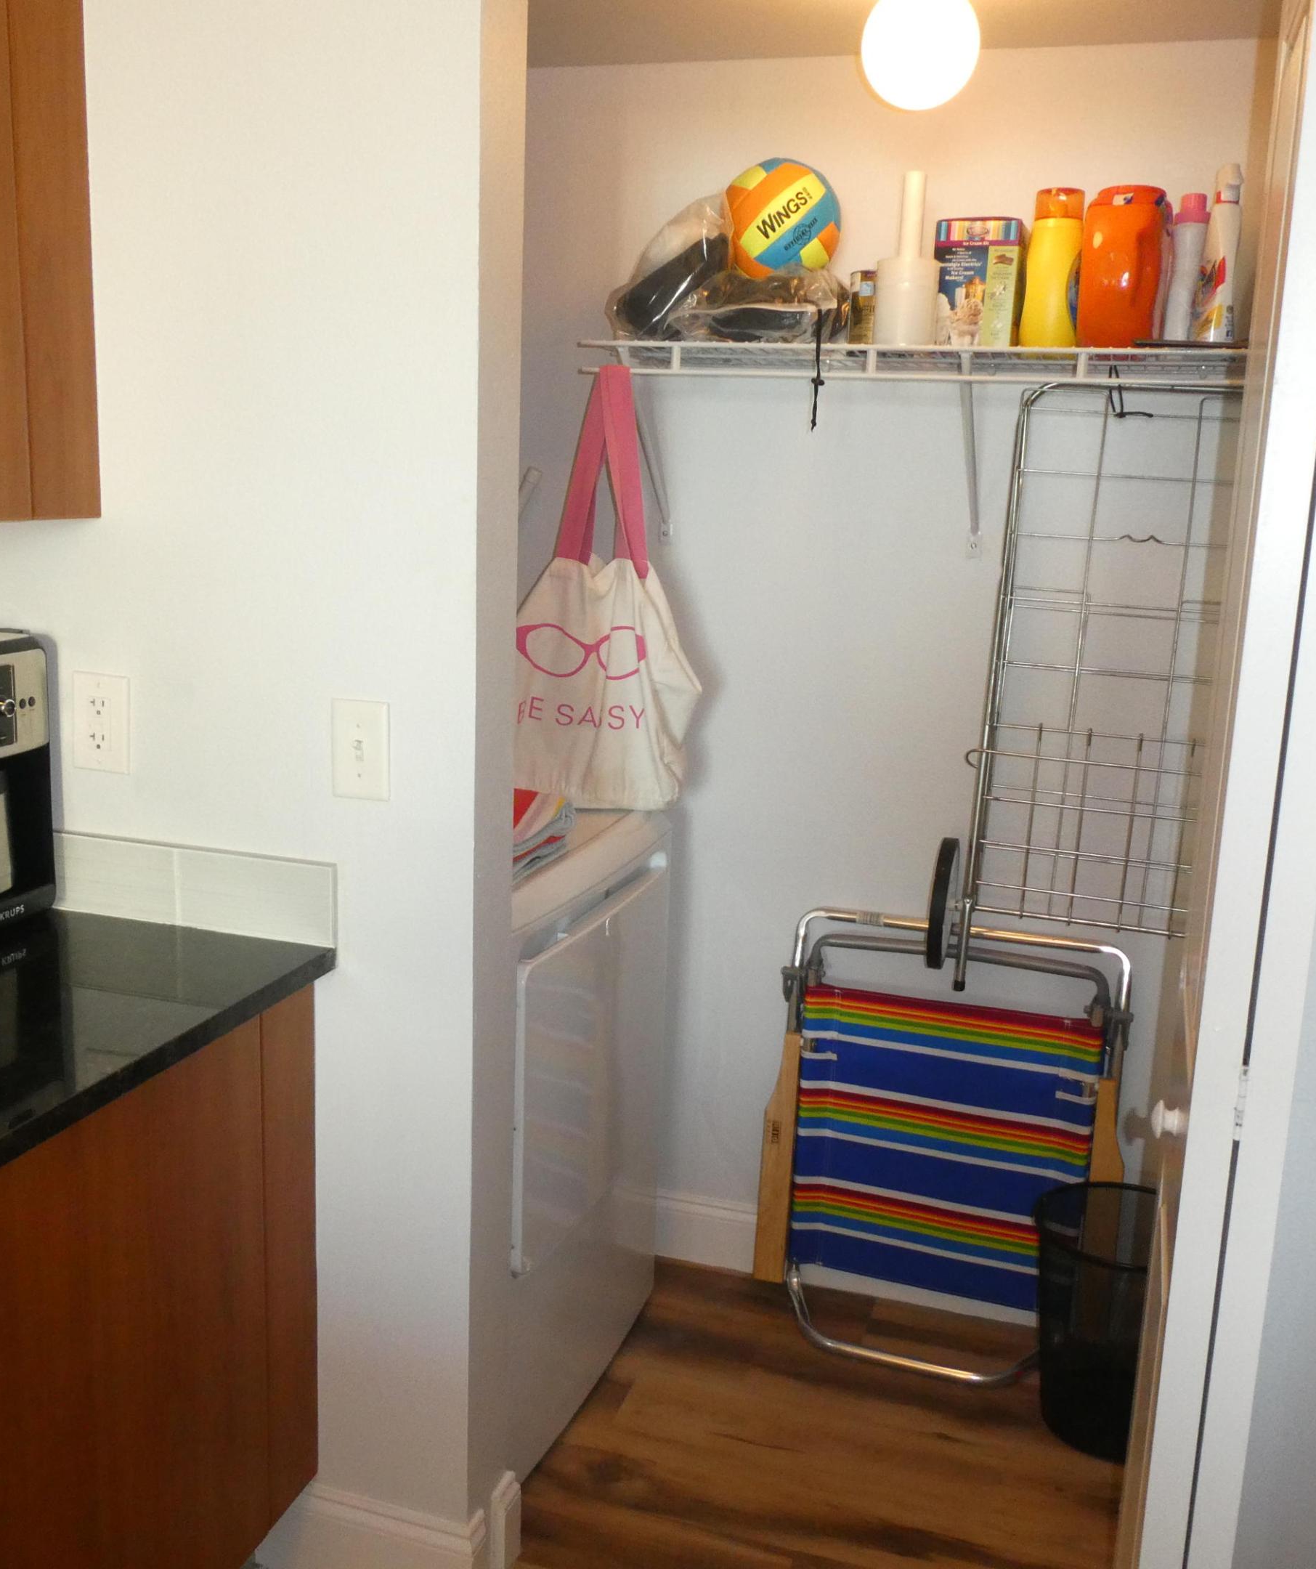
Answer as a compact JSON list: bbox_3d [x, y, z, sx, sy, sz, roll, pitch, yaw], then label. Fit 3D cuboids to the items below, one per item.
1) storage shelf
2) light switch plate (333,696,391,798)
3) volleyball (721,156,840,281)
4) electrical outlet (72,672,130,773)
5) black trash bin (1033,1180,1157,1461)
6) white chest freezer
[{"bbox_3d":[0.391,-0.653,2.295,0.990,0.050,0.305,5,12,16],"label":"storage shelf"},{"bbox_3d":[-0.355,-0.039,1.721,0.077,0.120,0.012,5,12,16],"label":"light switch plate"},{"bbox_3d":[0.200,-0.907,2.319,0.187,0.187,0.187,5,12,16],"label":"volleyball"},{"bbox_3d":[-0.702,-0.076,1.823,0.080,0.122,0.008,5,12,16],"label":"electrical outlet"},{"bbox_3d":[0.748,0.880,2.357,0.292,0.355,0.292,5,12,16],"label":"black trash bin"},{"bbox_3d":[-0.408,0.536,2.462,0.660,0.910,0.660,6,12,19],"label":"white chest freezer"}]

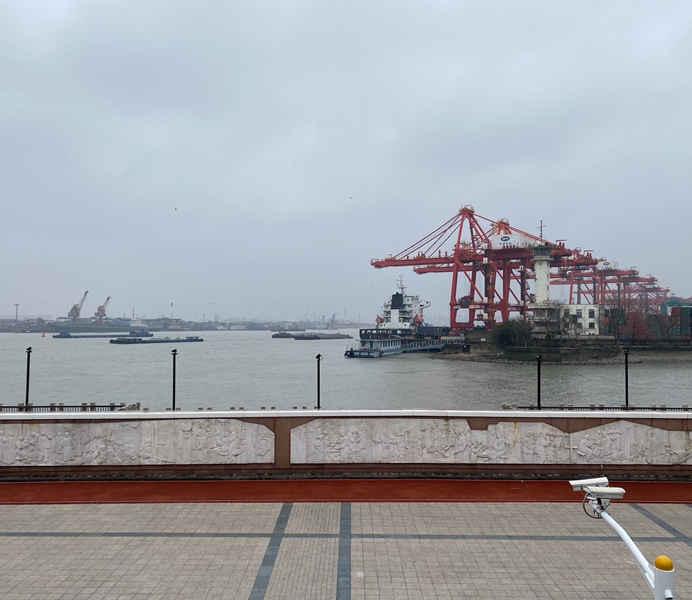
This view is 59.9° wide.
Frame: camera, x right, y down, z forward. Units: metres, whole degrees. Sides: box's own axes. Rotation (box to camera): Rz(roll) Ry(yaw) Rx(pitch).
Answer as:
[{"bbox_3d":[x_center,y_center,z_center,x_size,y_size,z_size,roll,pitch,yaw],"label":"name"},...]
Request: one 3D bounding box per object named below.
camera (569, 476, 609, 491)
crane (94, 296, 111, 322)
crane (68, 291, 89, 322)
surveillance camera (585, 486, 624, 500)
[{"bbox_3d":[2.396,1.818,5.930,0.365,0.105,0.125,-9,1,8],"label":"camera"},{"bbox_3d":[-284.795,13.427,705.000,18.000,34.000,11.000,-1,2,-18],"label":"crane"},{"bbox_3d":[-311.205,9.780,700.000,22.500,41.000,11.000,-1,2,-18],"label":"crane"},{"bbox_3d":[2.409,1.796,5.600,0.365,0.105,0.125,6,1,-10],"label":"surveillance camera"}]

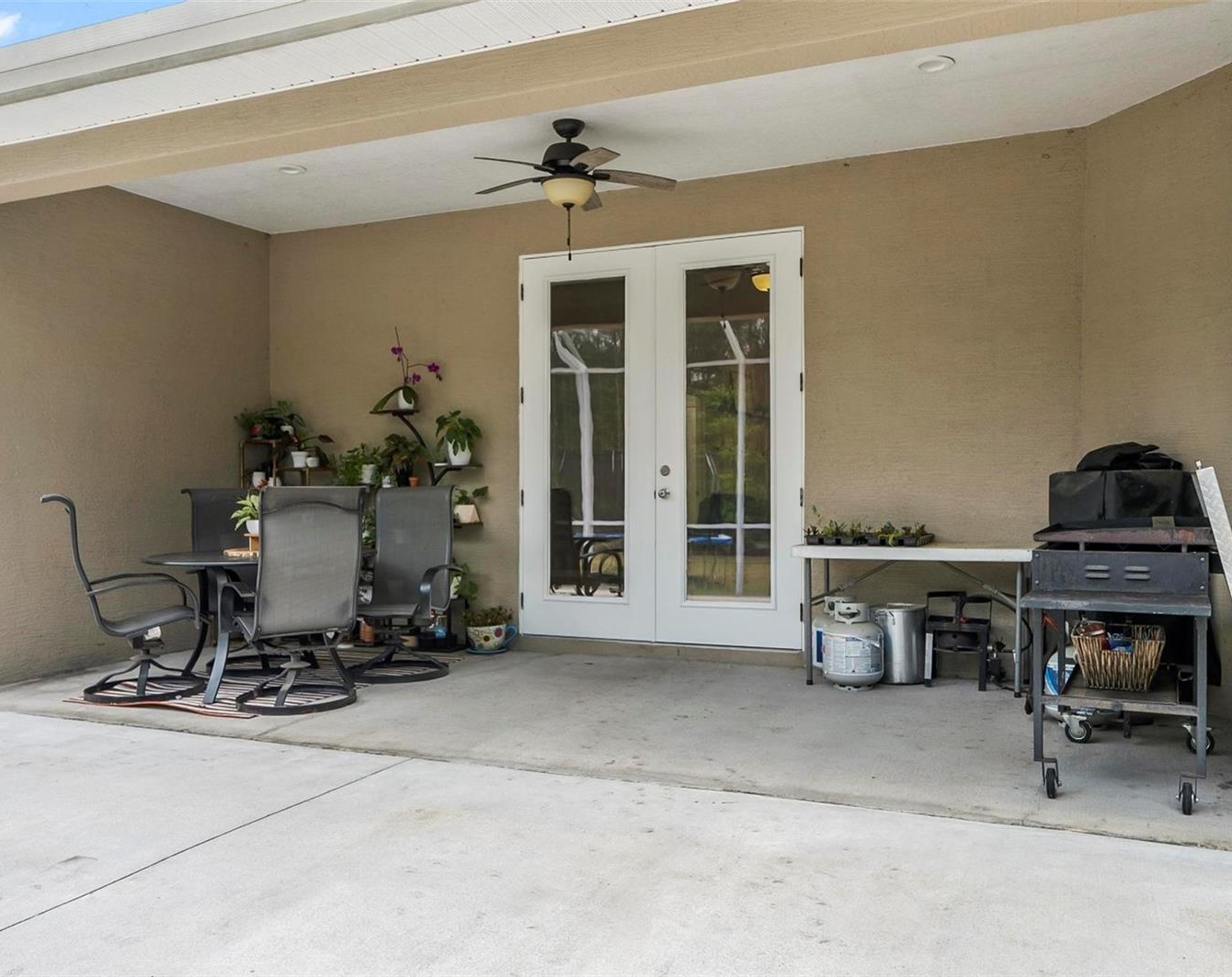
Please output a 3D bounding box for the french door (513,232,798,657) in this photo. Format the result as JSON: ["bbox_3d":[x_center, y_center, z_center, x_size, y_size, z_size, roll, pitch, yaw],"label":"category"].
[{"bbox_3d":[0.236,-0.278,6.303,1.880,2.470,0.100,0,0,24],"label":"french door"}]

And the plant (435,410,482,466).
[{"bbox_3d":[-1.027,-0.330,6.658,0.290,0.365,0.290,0,0,0],"label":"plant"}]

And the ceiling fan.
[{"bbox_3d":[-0.242,-1.523,5.245,1.110,0.698,1.110,0,0,24],"label":"ceiling fan"}]

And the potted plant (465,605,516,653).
[{"bbox_3d":[-0.823,0.917,6.646,0.310,0.310,0.280,0,0,24],"label":"potted plant"}]

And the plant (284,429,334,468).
[{"bbox_3d":[-2.117,-0.278,7.040,0.280,0.275,0.200,0,0,24],"label":"plant"}]

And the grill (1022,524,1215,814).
[{"bbox_3d":[1.790,0.589,3.622,0.520,0.930,1.120,0,0,28],"label":"grill"}]

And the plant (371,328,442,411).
[{"bbox_3d":[-1.397,-0.783,6.816,0.420,0.550,0.220,0,0,24],"label":"plant"}]

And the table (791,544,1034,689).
[{"bbox_3d":[1.590,0.675,5.441,1.215,0.740,0.550,0,0,21],"label":"table"}]

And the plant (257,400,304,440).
[{"bbox_3d":[-2.355,-0.480,7.161,0.320,0.290,0.300,0,0,24],"label":"plant"}]

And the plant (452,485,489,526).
[{"bbox_3d":[-0.950,0.112,6.612,0.200,0.255,0.170,0,0,24],"label":"plant"}]

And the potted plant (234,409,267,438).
[{"bbox_3d":[-2.523,-0.449,7.054,0.200,0.205,0.180,0,0,24],"label":"potted plant"}]

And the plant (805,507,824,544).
[{"bbox_3d":[1.076,0.200,5.540,0.100,0.215,0.100,0,0,24],"label":"plant"}]

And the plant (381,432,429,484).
[{"bbox_3d":[-1.405,-0.195,6.781,0.300,0.350,0.290,0,0,0],"label":"plant"}]

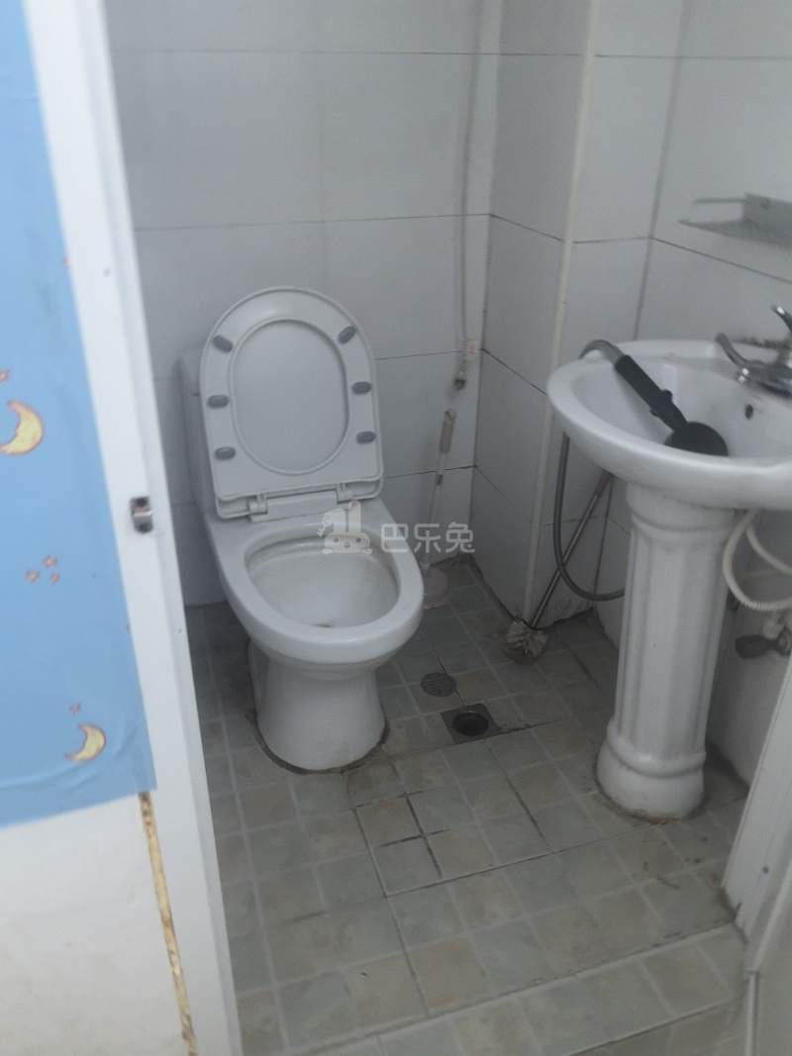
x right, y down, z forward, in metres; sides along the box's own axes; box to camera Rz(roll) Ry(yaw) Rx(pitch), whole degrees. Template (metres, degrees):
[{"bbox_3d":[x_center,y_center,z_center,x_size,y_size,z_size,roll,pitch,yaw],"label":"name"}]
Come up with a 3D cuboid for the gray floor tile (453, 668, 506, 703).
[{"bbox_3d":[0.184,0.352,1.812,0.092,0.010,0.092,-8,29,-15],"label":"gray floor tile"}]

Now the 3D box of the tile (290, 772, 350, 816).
[{"bbox_3d":[-0.140,0.498,1.534,0.092,0.010,0.092,-8,29,-15],"label":"tile"}]

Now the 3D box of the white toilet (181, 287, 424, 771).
[{"bbox_3d":[-0.170,-0.002,1.598,0.364,0.825,0.745,-8,29,-16],"label":"white toilet"}]

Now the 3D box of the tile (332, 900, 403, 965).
[{"bbox_3d":[-0.048,0.628,1.275,0.096,0.010,0.096,-8,29,-16],"label":"tile"}]

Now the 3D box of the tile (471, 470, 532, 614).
[{"bbox_3d":[0.271,0.039,2.099,0.010,0.278,0.361,-8,29,-16],"label":"tile"}]

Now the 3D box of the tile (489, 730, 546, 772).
[{"bbox_3d":[0.237,0.440,1.617,0.081,0.010,0.090,-8,30,-15],"label":"tile"}]

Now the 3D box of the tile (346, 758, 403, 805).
[{"bbox_3d":[-0.041,0.480,1.546,0.093,0.010,0.093,-8,31,-15],"label":"tile"}]

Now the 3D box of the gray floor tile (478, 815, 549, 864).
[{"bbox_3d":[0.203,0.543,1.433,0.091,0.010,0.087,-8,30,-15],"label":"gray floor tile"}]

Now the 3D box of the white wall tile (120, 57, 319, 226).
[{"bbox_3d":[-0.352,-0.755,1.615,0.416,0.307,0.010,-8,30,-15],"label":"white wall tile"}]

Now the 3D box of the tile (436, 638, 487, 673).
[{"bbox_3d":[0.151,0.299,1.880,0.093,0.010,0.093,-8,30,-15],"label":"tile"}]

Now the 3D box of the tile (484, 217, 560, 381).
[{"bbox_3d":[0.269,-0.486,1.769,0.010,0.303,0.324,-9,31,-17],"label":"tile"}]

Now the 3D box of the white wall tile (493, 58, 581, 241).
[{"bbox_3d":[0.264,-0.742,1.600,0.010,0.296,0.312,-9,31,-16],"label":"white wall tile"}]

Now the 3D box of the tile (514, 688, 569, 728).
[{"bbox_3d":[0.304,0.380,1.725,0.080,0.010,0.096,-8,30,-15],"label":"tile"}]

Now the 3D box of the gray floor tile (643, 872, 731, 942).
[{"bbox_3d":[0.459,0.606,1.323,0.095,0.010,0.095,-8,30,-15],"label":"gray floor tile"}]

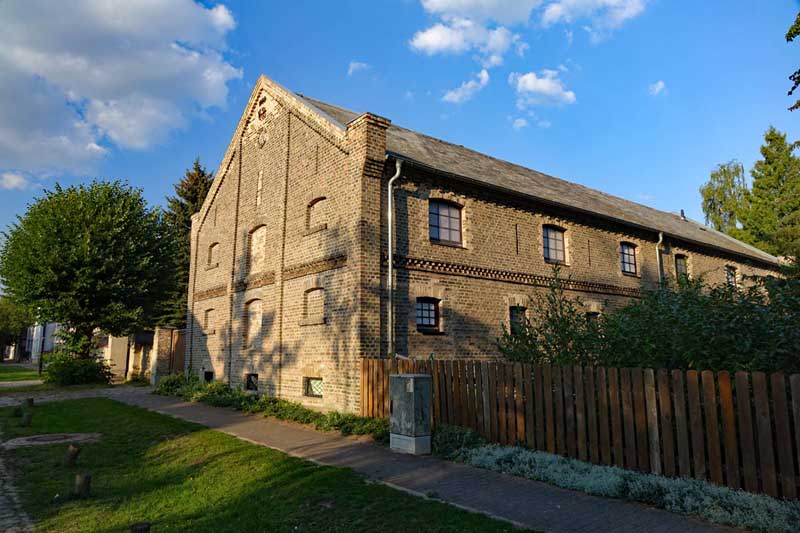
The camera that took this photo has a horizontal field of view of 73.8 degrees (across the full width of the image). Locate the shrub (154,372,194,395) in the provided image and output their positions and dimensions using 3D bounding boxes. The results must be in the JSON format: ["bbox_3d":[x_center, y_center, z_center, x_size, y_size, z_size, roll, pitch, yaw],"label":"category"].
[{"bbox_3d":[-7.778,4.068,18.499,0.850,0.650,1.600,7,-12,-38],"label":"shrub"}]

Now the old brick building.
[{"bbox_3d":[6.559,0.382,24.380,28.000,9.850,11.800,7,-12,-38],"label":"old brick building"}]

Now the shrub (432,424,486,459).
[{"bbox_3d":[0.846,2.450,7.685,0.700,0.440,0.850,7,-12,-38],"label":"shrub"}]

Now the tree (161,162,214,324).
[{"bbox_3d":[-10.569,-0.079,27.222,5.000,11.600,5.000,4,-10,-21],"label":"tree"}]

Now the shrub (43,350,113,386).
[{"bbox_3d":[-13.832,4.372,22.914,2.700,1.430,2.400,5,-11,-30],"label":"shrub"}]

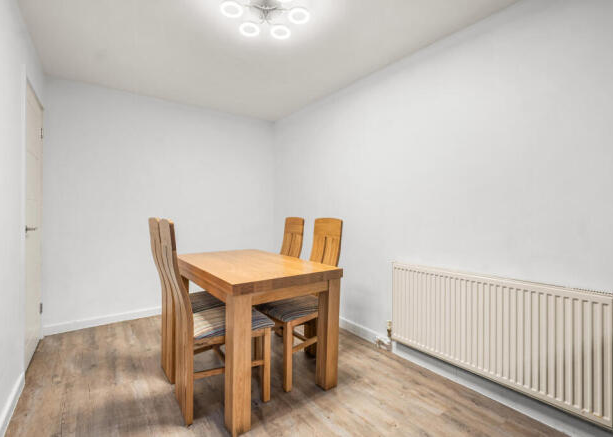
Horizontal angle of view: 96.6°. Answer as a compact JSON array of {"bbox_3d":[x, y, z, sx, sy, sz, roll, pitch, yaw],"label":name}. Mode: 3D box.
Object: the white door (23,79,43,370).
[{"bbox_3d":[-2.135,0.054,2.118,0.050,2.022,0.670,0,1,-38],"label":"white door"}]

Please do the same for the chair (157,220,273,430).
[{"bbox_3d":[-0.554,0.547,1.659,0.572,1.090,0.444,0,1,-38],"label":"chair"}]

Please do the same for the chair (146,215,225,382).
[{"bbox_3d":[-0.812,0.542,1.997,0.572,1.090,0.444,0,1,-38],"label":"chair"}]

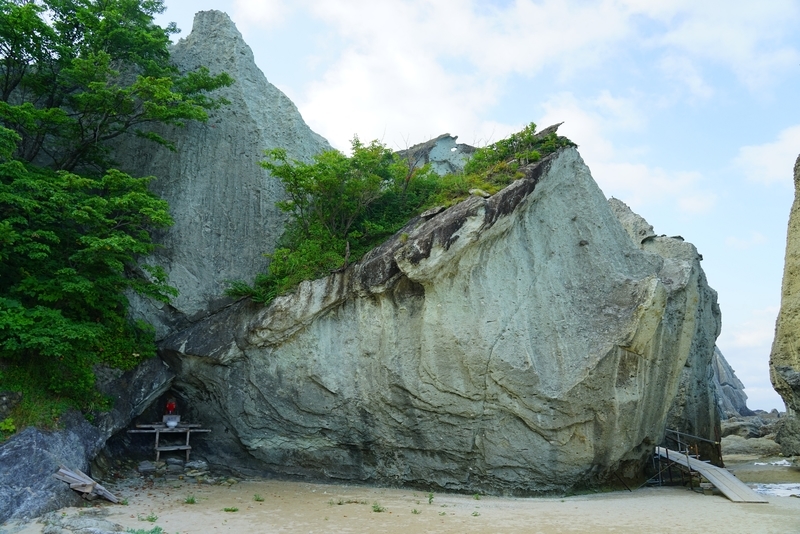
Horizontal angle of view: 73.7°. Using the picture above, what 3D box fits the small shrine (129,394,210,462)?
[{"bbox_3d":[-6.050,4.320,14.250,2.000,1.550,0.950,3,-16,-12],"label":"small shrine"}]

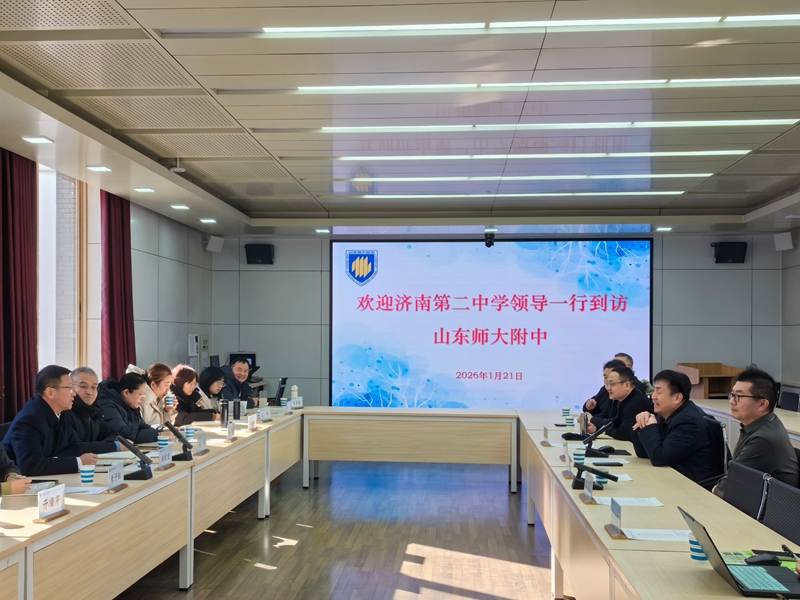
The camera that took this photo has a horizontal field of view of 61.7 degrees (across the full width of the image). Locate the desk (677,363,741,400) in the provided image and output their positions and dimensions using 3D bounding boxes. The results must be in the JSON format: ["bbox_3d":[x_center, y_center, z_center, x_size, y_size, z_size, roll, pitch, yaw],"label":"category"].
[{"bbox_3d":[4.039,1.439,8.666,0.630,1.180,0.580,1,-3,-3],"label":"desk"}]

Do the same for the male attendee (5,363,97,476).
[{"bbox_3d":[-1.969,1.039,3.719,0.750,1.340,0.560,1,-3,-10],"label":"male attendee"}]

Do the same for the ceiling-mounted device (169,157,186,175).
[{"bbox_3d":[-2.037,-1.239,6.150,0.140,0.143,0.130,0,-3,5],"label":"ceiling-mounted device"}]

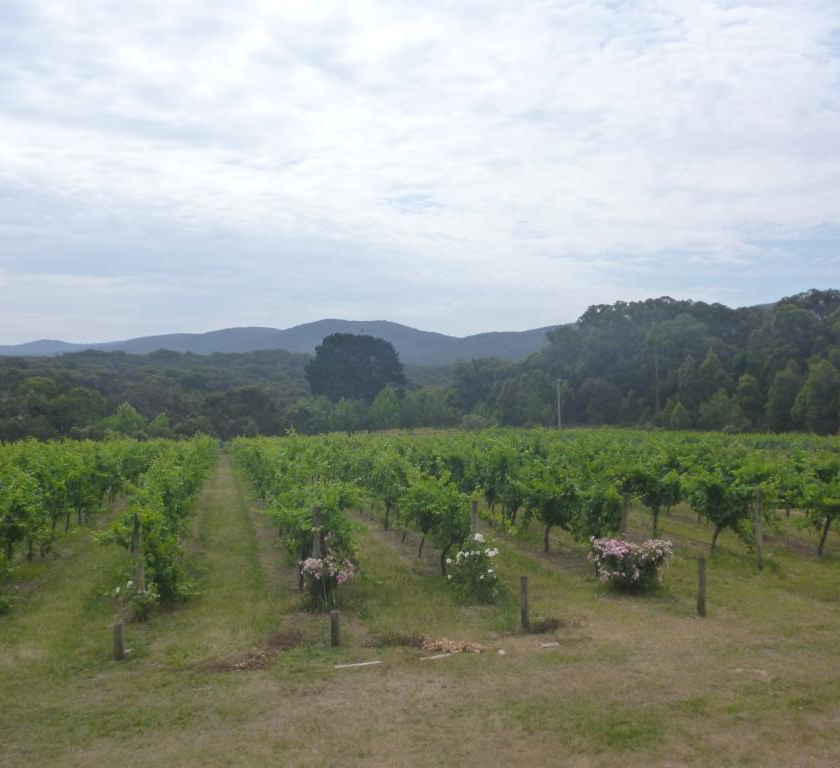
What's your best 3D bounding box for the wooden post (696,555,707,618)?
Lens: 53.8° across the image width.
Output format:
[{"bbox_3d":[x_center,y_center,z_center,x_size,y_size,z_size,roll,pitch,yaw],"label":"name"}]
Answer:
[{"bbox_3d":[4.501,3.231,13.231,0.115,1.000,0.115,-1,0,-13],"label":"wooden post"}]

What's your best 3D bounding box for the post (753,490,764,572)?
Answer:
[{"bbox_3d":[6.599,2.857,16.100,0.125,1.630,0.125,0,1,-13],"label":"post"}]

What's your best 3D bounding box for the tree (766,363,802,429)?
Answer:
[{"bbox_3d":[61.608,2.113,140.000,6.100,12.100,6.000,-1,0,-13],"label":"tree"}]

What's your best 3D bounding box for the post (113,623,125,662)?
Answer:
[{"bbox_3d":[-4.077,3.492,11.213,0.110,0.500,0.110,-1,0,0],"label":"post"}]

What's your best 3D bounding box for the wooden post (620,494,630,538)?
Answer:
[{"bbox_3d":[3.909,2.918,15.795,0.120,1.630,0.120,-1,0,-13],"label":"wooden post"}]

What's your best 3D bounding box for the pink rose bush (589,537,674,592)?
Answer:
[{"bbox_3d":[3.834,3.272,15.015,1.550,1.000,1.300,-1,0,-13],"label":"pink rose bush"}]

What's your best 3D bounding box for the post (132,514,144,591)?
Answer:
[{"bbox_3d":[-4.665,2.922,13.750,0.140,1.550,0.140,0,1,-13],"label":"post"}]

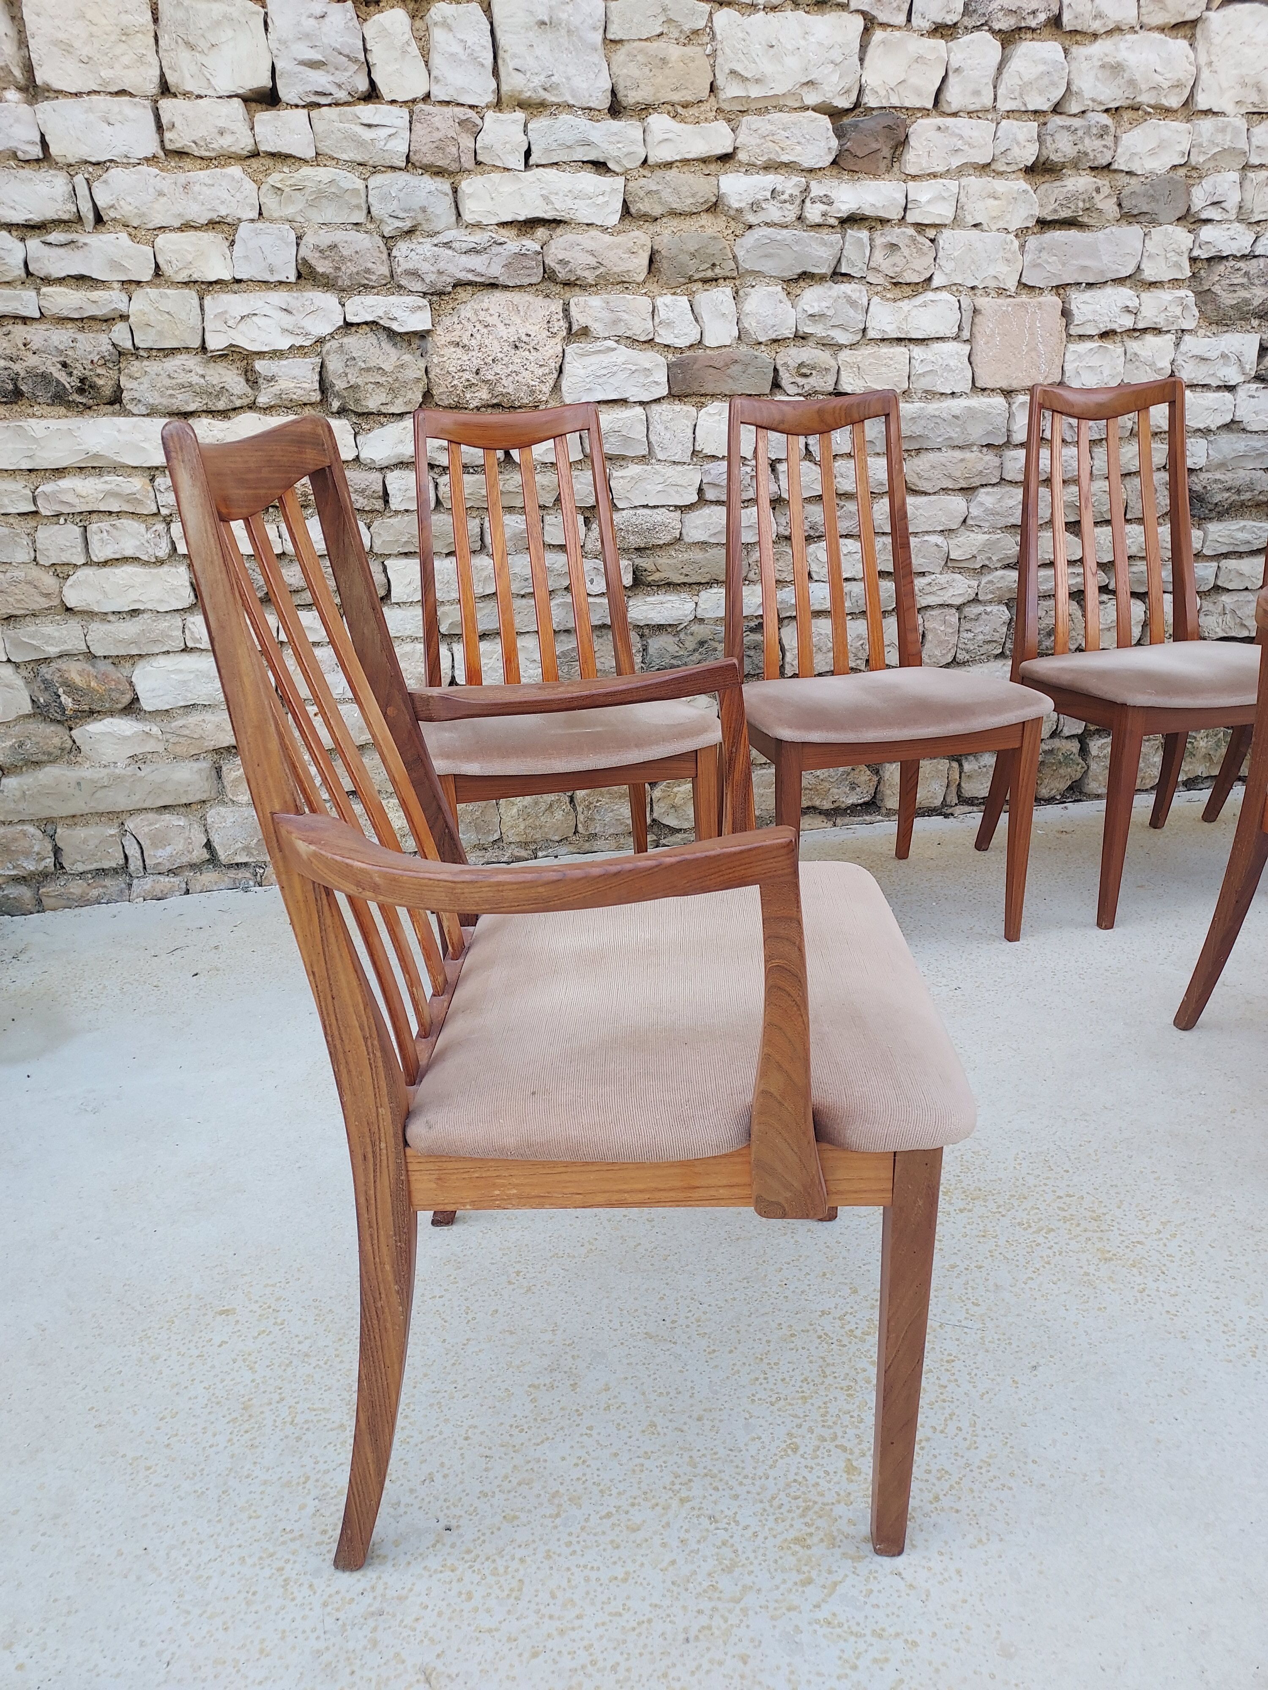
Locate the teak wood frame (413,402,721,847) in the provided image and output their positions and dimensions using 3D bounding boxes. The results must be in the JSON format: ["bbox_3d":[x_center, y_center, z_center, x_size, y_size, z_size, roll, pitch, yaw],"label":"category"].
[{"bbox_3d":[-0.154,-0.270,2.141,0.490,0.992,0.536,-7,21,-12],"label":"teak wood frame"}]

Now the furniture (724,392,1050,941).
[{"bbox_3d":[0.430,-0.330,2.233,0.490,0.992,0.536,-7,21,-11],"label":"furniture"}]

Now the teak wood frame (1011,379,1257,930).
[{"bbox_3d":[1.061,-0.402,2.352,0.490,0.992,0.536,-7,21,-12],"label":"teak wood frame"}]

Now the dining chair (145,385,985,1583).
[{"bbox_3d":[-0.016,0.105,1.124,0.563,0.992,0.560,-2,21,2],"label":"dining chair"}]

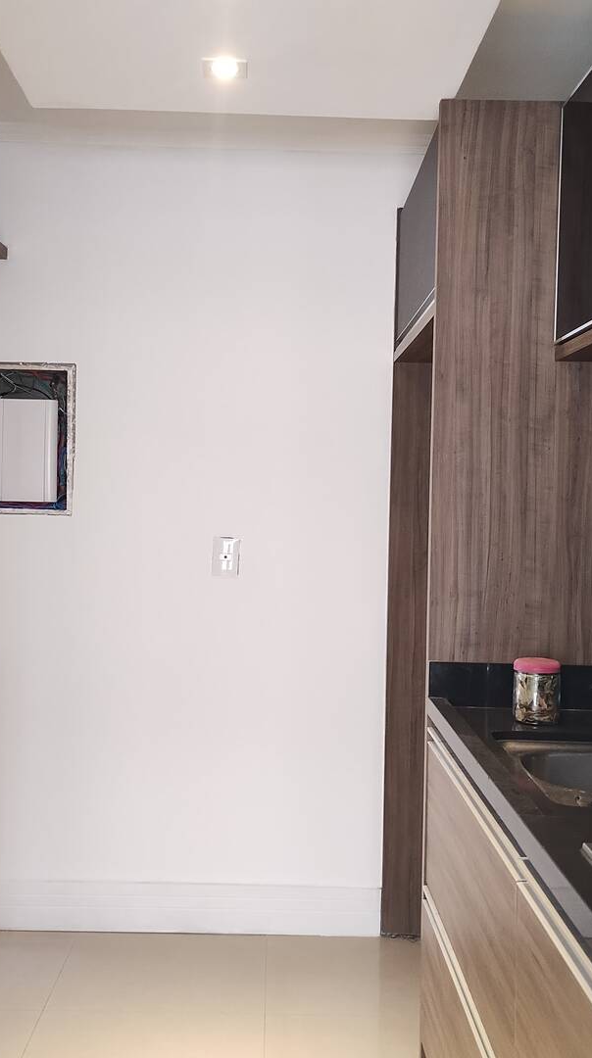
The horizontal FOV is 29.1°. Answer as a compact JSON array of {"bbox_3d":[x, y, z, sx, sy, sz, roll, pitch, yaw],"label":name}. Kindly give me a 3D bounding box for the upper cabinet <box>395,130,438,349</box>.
[{"bbox_3d":[0.586,-0.725,3.016,0.550,0.442,0.841,1,1,-1],"label":"upper cabinet"}]

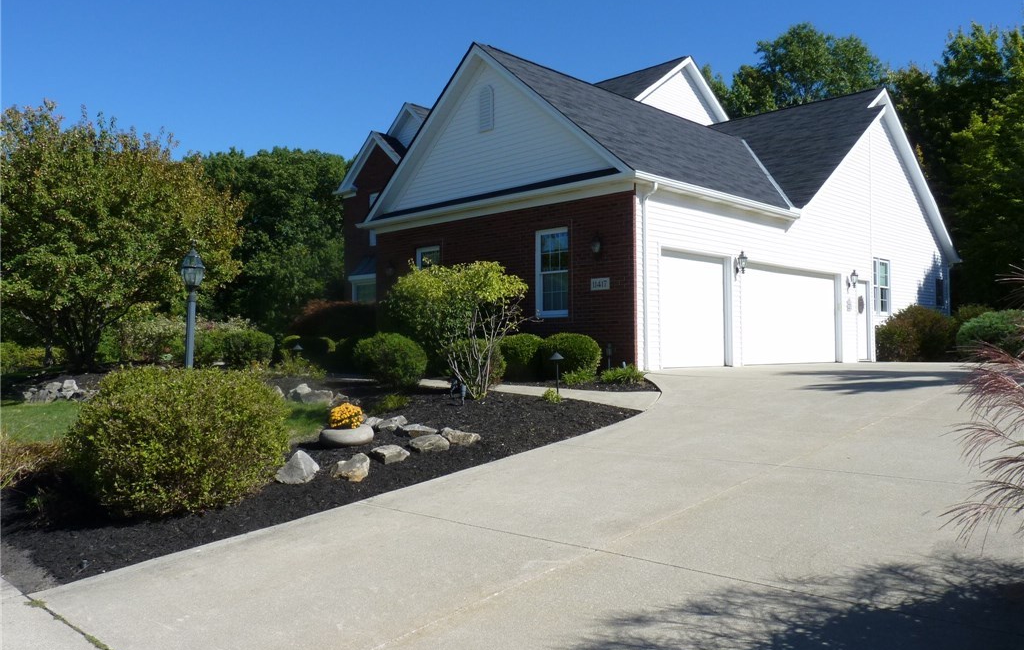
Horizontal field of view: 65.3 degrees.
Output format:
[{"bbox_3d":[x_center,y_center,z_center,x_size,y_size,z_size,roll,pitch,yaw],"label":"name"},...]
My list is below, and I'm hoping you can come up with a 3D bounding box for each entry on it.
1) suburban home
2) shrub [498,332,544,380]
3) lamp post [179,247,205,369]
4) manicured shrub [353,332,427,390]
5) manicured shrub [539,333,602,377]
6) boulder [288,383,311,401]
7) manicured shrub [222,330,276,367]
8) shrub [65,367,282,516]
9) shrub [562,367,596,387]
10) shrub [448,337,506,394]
[{"bbox_3d":[3.128,-3.467,25.504,16.000,9.200,19.400,-2,-2,44],"label":"suburban home"},{"bbox_3d":[0.156,0.511,12.890,0.880,0.731,0.880,0,-2,1],"label":"shrub"},{"bbox_3d":[-3.210,0.211,8.000,0.240,2.066,0.240,1,-2,-22],"label":"lamp post"},{"bbox_3d":[-1.680,0.489,11.000,1.000,0.765,0.980,0,-2,-9],"label":"manicured shrub"},{"bbox_3d":[0.930,0.493,12.700,1.020,0.699,1.000,0,-2,4],"label":"manicured shrub"},{"bbox_3d":[-2.780,0.893,10.400,0.320,0.228,0.280,0,-2,-15],"label":"boulder"},{"bbox_3d":[-6.388,0.589,19.287,1.300,0.937,1.200,0,-2,-18],"label":"manicured shrub"},{"bbox_3d":[-2.664,0.853,6.336,1.720,0.982,1.600,0,-2,-23],"label":"shrub"},{"bbox_3d":[0.963,0.743,11.400,0.480,0.230,0.440,0,-2,5],"label":"shrub"},{"bbox_3d":[-0.507,0.581,11.789,0.860,0.778,0.860,0,-2,-2],"label":"shrub"}]

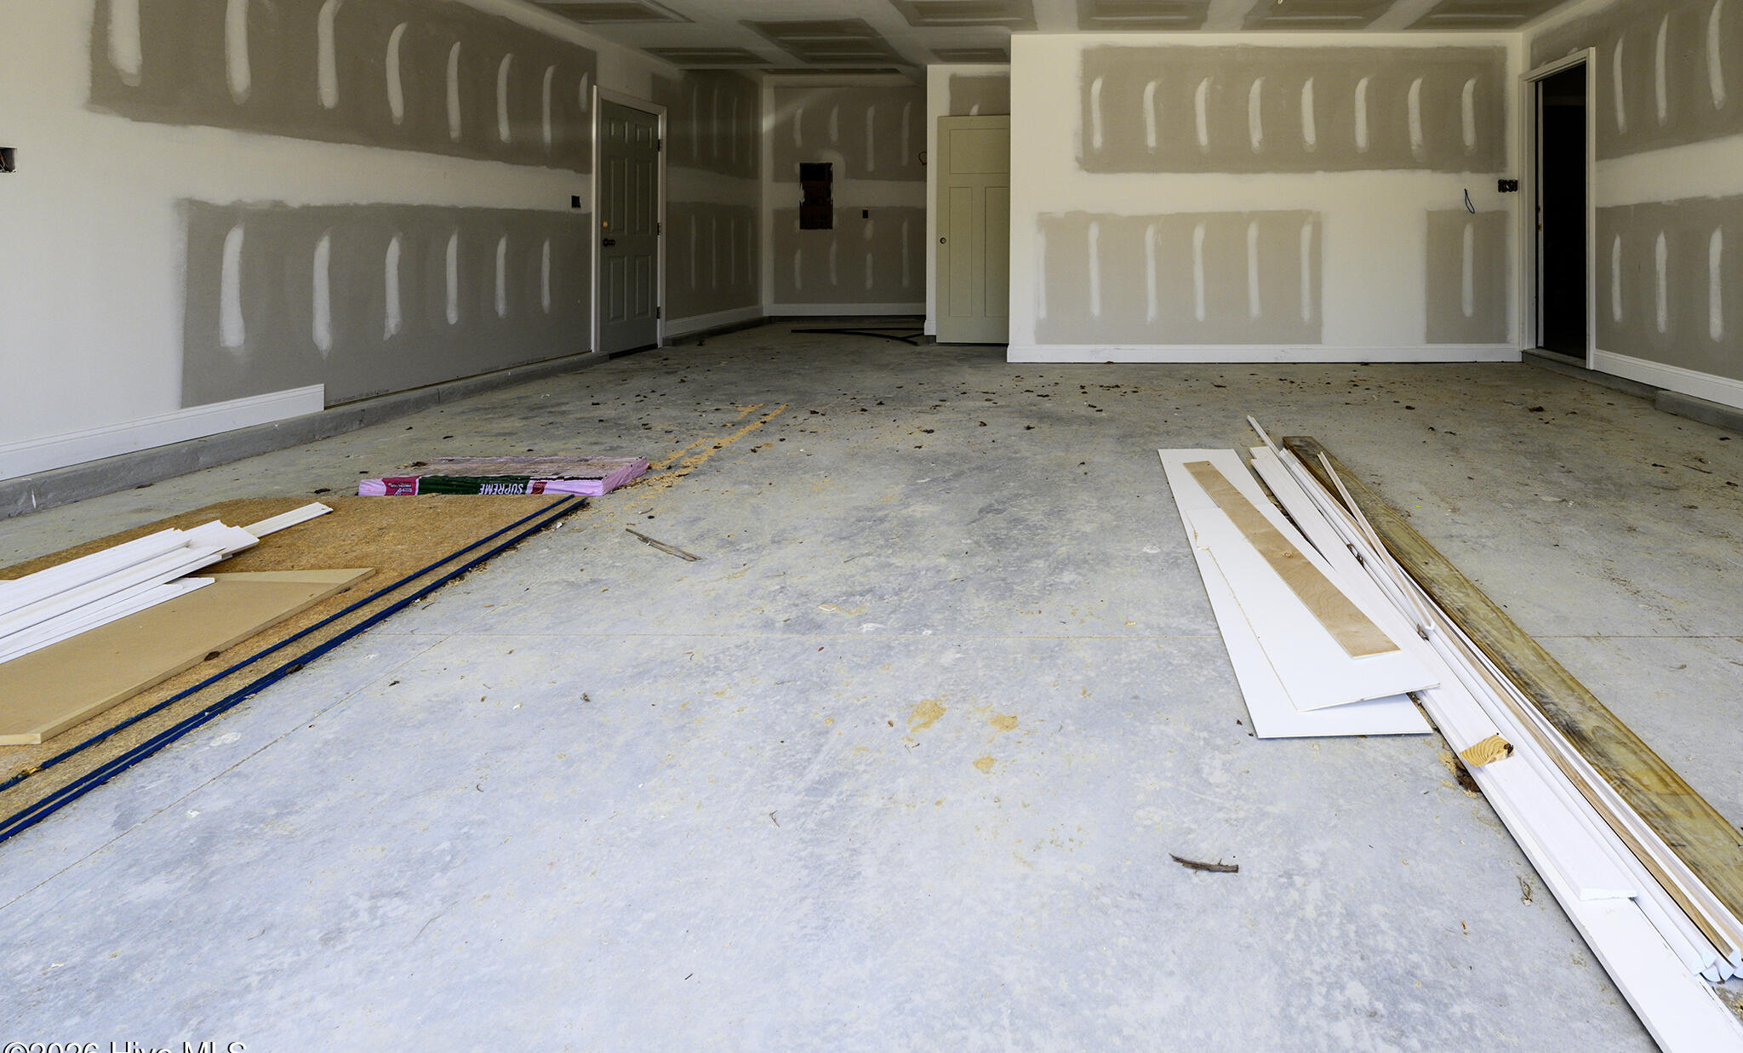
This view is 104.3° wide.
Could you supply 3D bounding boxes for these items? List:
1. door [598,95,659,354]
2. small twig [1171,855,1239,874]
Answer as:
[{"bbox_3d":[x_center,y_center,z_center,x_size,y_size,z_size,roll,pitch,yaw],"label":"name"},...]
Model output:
[{"bbox_3d":[-2.110,-2.619,5.950,0.050,2.030,0.830,4,15,16],"label":"door"},{"bbox_3d":[0.552,0.558,1.120,0.109,0.013,0.023,4,14,14],"label":"small twig"}]

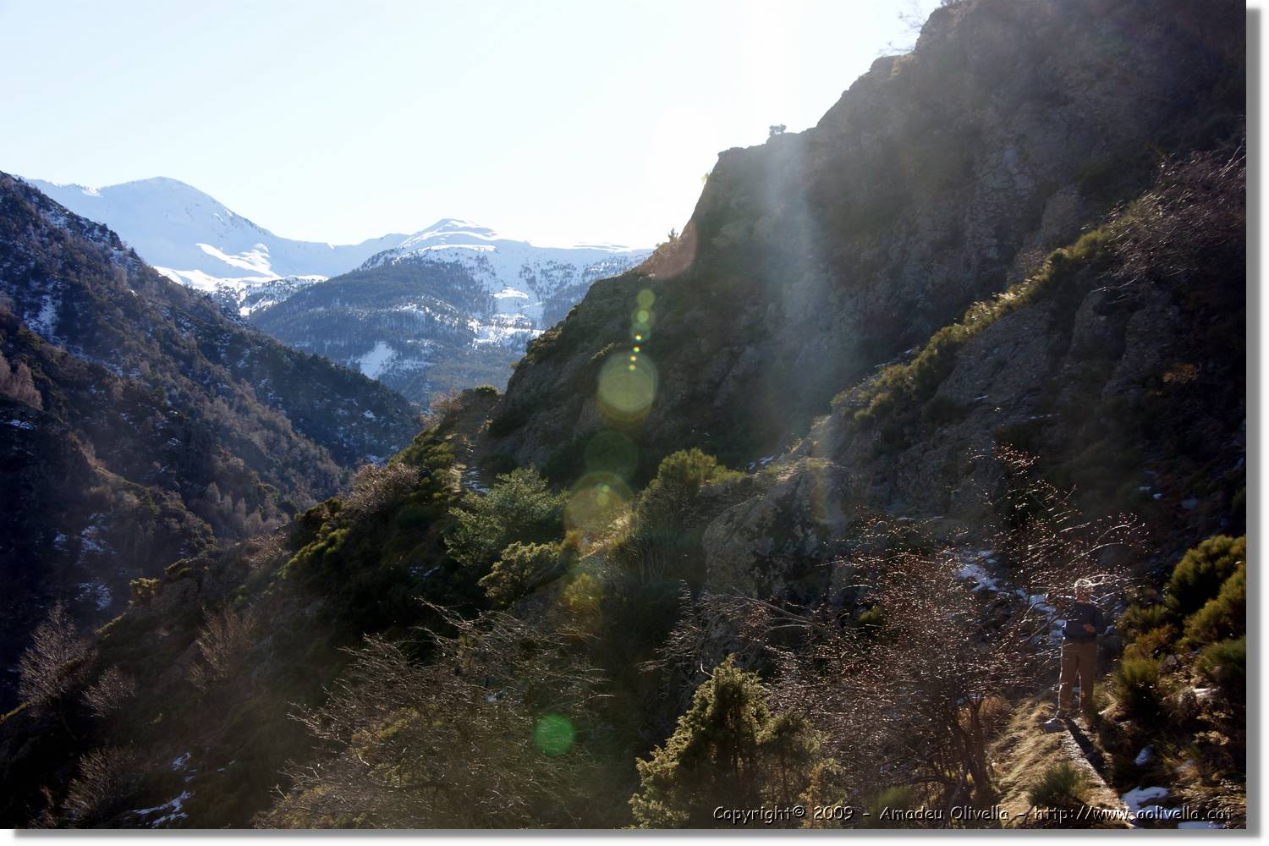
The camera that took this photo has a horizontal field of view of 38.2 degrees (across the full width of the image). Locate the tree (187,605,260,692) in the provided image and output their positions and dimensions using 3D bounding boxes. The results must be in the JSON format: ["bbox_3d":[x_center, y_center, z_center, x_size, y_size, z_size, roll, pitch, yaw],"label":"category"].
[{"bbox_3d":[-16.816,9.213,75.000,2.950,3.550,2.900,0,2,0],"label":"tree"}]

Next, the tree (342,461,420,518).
[{"bbox_3d":[-10.642,2.792,77.000,3.350,2.400,3.000,0,2,0],"label":"tree"}]

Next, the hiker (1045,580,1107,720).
[{"bbox_3d":[5.483,2.770,22.500,0.580,1.730,0.400,1,2,22],"label":"hiker"}]

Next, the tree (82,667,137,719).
[{"bbox_3d":[-23.773,12.216,83.000,2.500,2.400,2.400,0,2,0],"label":"tree"}]

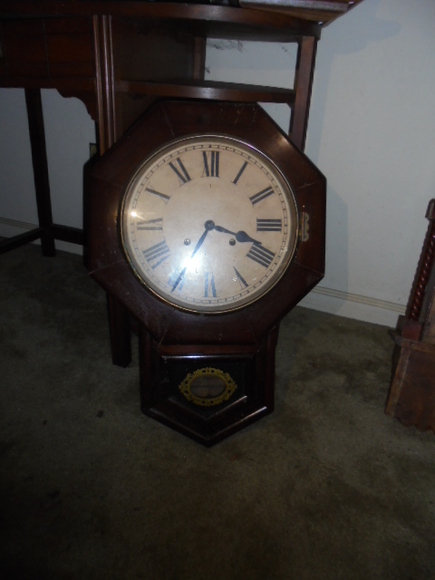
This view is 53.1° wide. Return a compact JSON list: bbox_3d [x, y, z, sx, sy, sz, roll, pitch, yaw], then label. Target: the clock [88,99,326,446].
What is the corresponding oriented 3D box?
[{"bbox_3d":[-0.016,-0.018,0.824,0.425,0.632,0.115,0,4,-4],"label":"clock"}]

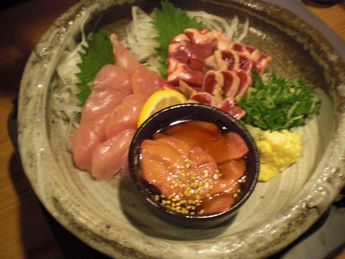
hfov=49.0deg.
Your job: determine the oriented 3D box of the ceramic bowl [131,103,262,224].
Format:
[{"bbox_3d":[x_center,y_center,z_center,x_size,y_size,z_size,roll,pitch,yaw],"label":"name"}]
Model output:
[{"bbox_3d":[0.017,0.032,0.307,0.100,0.043,0.100,0,56,0],"label":"ceramic bowl"}]

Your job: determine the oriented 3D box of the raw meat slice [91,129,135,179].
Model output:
[{"bbox_3d":[-0.052,0.020,0.330,0.022,0.014,0.050,26,60,16],"label":"raw meat slice"}]

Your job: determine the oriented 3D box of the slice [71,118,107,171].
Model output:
[{"bbox_3d":[-0.073,0.012,0.334,0.023,0.014,0.050,11,57,7],"label":"slice"}]

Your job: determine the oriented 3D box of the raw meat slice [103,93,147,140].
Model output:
[{"bbox_3d":[-0.042,-0.012,0.343,0.024,0.014,0.047,27,60,17],"label":"raw meat slice"}]

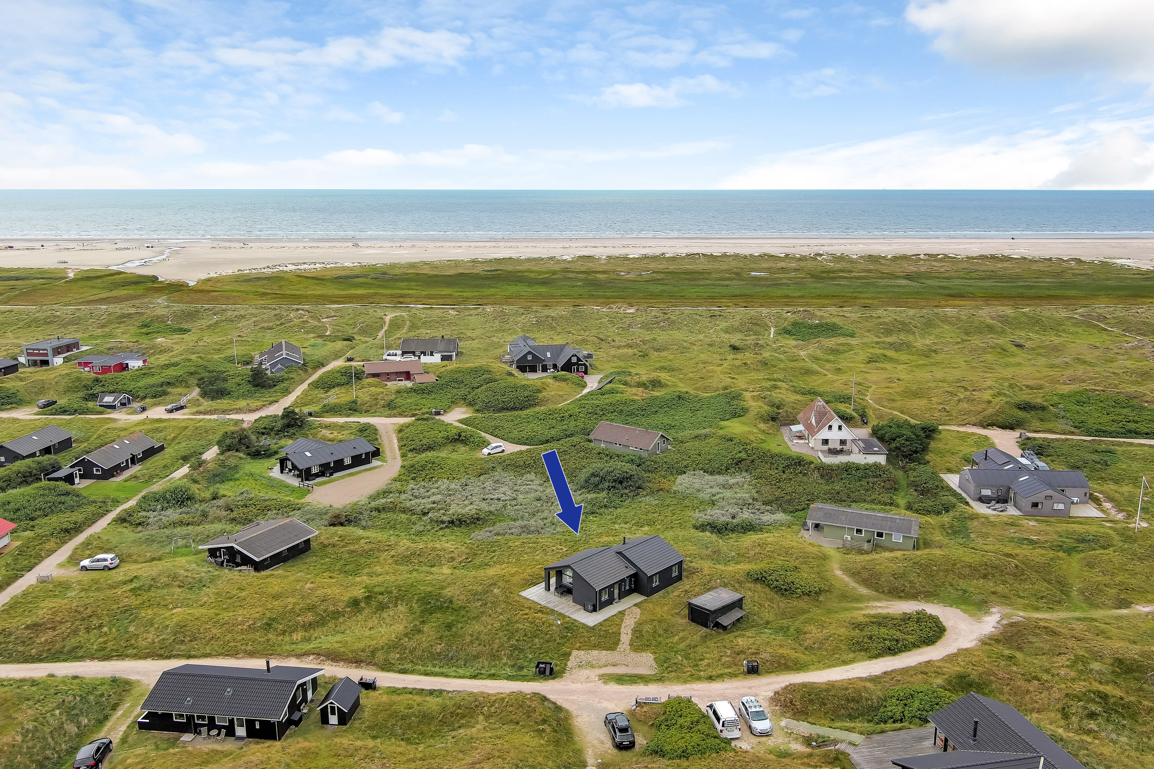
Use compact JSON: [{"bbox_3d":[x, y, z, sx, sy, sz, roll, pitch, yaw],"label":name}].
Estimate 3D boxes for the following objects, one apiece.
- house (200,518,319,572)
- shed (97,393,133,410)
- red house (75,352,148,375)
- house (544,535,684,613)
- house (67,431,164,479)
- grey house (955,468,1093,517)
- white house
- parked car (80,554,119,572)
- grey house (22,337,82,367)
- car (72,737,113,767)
[{"bbox_3d":[-40.365,20.063,118.705,10.200,3.400,10.100,7,14,28],"label":"house"},{"bbox_3d":[-96.133,3.219,194.189,5.000,2.800,5.600,3,12,12],"label":"shed"},{"bbox_3d":[-118.820,-5.429,236.830,16.450,3.550,12.390,0,12,0],"label":"red house"},{"bbox_3d":[4.483,21.298,108.418,9.890,4.570,13.370,11,16,42],"label":"house"},{"bbox_3d":[-78.401,11.738,158.408,7.050,4.040,17.180,1,12,5],"label":"house"},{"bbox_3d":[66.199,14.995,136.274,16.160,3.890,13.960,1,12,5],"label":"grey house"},{"bbox_3d":[47.480,8.170,171.740,13.000,6.500,24.200,1,12,3],"label":"white house"},{"bbox_3d":[-59.617,22.195,115.969,4.500,1.670,1.890,0,12,1],"label":"parked car"},{"bbox_3d":[-138.280,-8.410,245.520,7.700,5.200,13.100,1,12,2],"label":"grey house"},{"bbox_3d":[-41.500,31.600,79.600,1.860,1.550,4.650,-2,12,-10],"label":"car"}]

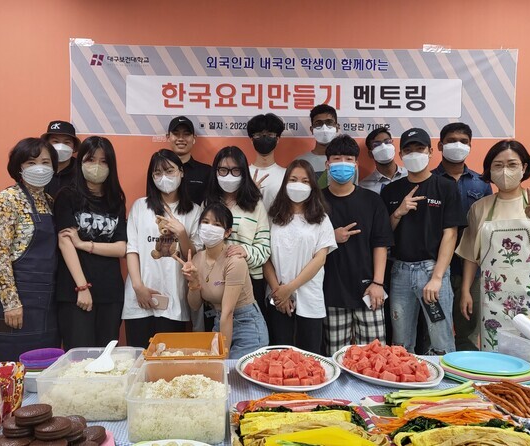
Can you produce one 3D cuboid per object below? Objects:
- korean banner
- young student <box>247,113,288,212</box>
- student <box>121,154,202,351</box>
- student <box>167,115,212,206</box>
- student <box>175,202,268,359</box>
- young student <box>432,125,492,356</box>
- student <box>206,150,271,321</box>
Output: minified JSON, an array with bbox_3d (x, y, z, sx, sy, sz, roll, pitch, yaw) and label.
[{"bbox_3d":[0.192,-0.878,3.000,3.000,0.600,0.020,0,2,-1],"label":"korean banner"},{"bbox_3d":[0.004,0.241,2.763,0.480,1.820,0.300,0,2,0],"label":"young student"},{"bbox_3d":[-0.547,0.383,2.428,0.460,1.553,0.330,0,2,-5],"label":"student"},{"bbox_3d":[-0.491,0.245,2.812,0.500,1.803,0.300,0,2,-3],"label":"student"},{"bbox_3d":[-0.207,0.537,2.223,0.480,1.265,0.600,1,2,25],"label":"student"},{"bbox_3d":[1.155,0.281,2.712,0.500,1.757,0.300,1,2,9],"label":"young student"},{"bbox_3d":[-0.166,0.382,2.398,0.460,1.562,0.360,1,2,5],"label":"student"}]

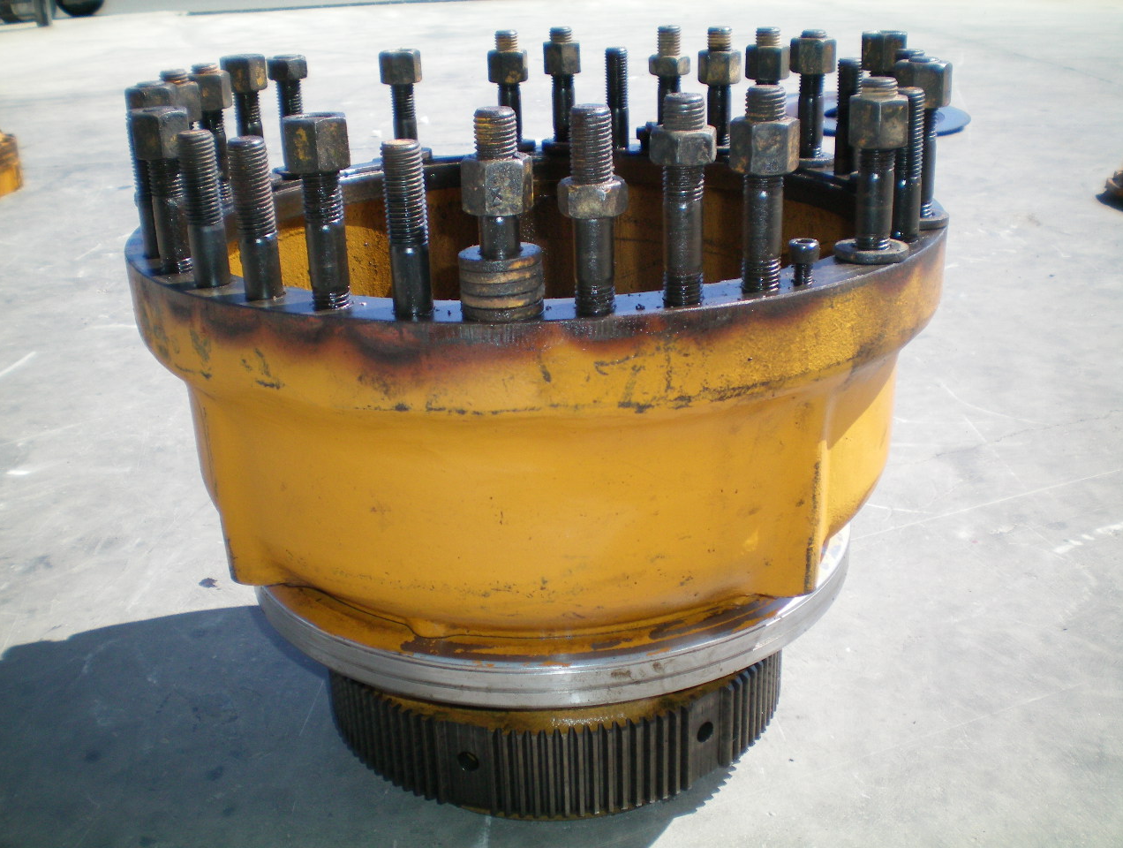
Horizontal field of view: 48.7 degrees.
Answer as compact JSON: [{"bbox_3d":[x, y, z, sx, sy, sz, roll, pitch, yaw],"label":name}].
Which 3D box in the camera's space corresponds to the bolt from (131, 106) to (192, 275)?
[{"bbox_3d":[-0.286,-0.168,0.900,0.039,0.117,0.044,-9,22,-16],"label":"bolt"}]

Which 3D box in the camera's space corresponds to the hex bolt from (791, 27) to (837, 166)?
[{"bbox_3d":[0.251,-0.324,1.240,0.049,0.128,0.049,3,22,11],"label":"hex bolt"}]

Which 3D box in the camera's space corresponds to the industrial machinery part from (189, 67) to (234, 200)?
[{"bbox_3d":[-0.332,-0.278,1.181,0.045,0.118,0.045,-7,22,-14],"label":"industrial machinery part"}]

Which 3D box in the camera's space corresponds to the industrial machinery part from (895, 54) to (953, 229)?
[{"bbox_3d":[0.279,-0.219,0.961,0.051,0.126,0.051,4,22,15],"label":"industrial machinery part"}]

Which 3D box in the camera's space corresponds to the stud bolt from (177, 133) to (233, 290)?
[{"bbox_3d":[-0.249,-0.149,0.867,0.026,0.105,0.026,-8,22,-15],"label":"stud bolt"}]

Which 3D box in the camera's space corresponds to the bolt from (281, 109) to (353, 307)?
[{"bbox_3d":[-0.154,-0.136,0.803,0.042,0.123,0.046,-6,22,-10],"label":"bolt"}]

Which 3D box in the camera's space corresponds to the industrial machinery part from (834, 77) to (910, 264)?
[{"bbox_3d":[0.219,-0.175,0.859,0.051,0.122,0.051,3,22,14],"label":"industrial machinery part"}]

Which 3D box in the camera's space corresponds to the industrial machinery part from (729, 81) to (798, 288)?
[{"bbox_3d":[0.130,-0.149,0.794,0.044,0.128,0.039,1,21,9],"label":"industrial machinery part"}]

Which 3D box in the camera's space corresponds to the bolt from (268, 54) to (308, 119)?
[{"bbox_3d":[-0.277,-0.315,1.274,0.045,0.115,0.045,-6,22,-11],"label":"bolt"}]

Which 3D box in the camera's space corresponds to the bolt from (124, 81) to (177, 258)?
[{"bbox_3d":[-0.319,-0.196,0.961,0.042,0.128,0.042,-9,22,-16],"label":"bolt"}]

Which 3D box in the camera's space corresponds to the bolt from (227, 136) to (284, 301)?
[{"bbox_3d":[-0.206,-0.137,0.834,0.026,0.105,0.026,-7,22,-13],"label":"bolt"}]

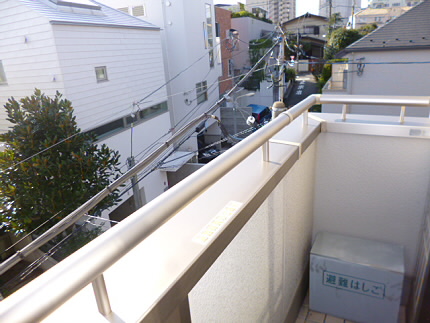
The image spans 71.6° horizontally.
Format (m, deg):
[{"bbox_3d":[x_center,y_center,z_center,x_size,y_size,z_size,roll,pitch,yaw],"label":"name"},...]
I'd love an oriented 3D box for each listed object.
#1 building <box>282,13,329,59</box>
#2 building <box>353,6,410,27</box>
[{"bbox_3d":[18.910,-26.000,62.510,8.700,8.400,9.200,2,19,16],"label":"building"},{"bbox_3d":[50.380,-43.290,93.150,16.500,8.000,10.500,0,19,11],"label":"building"}]

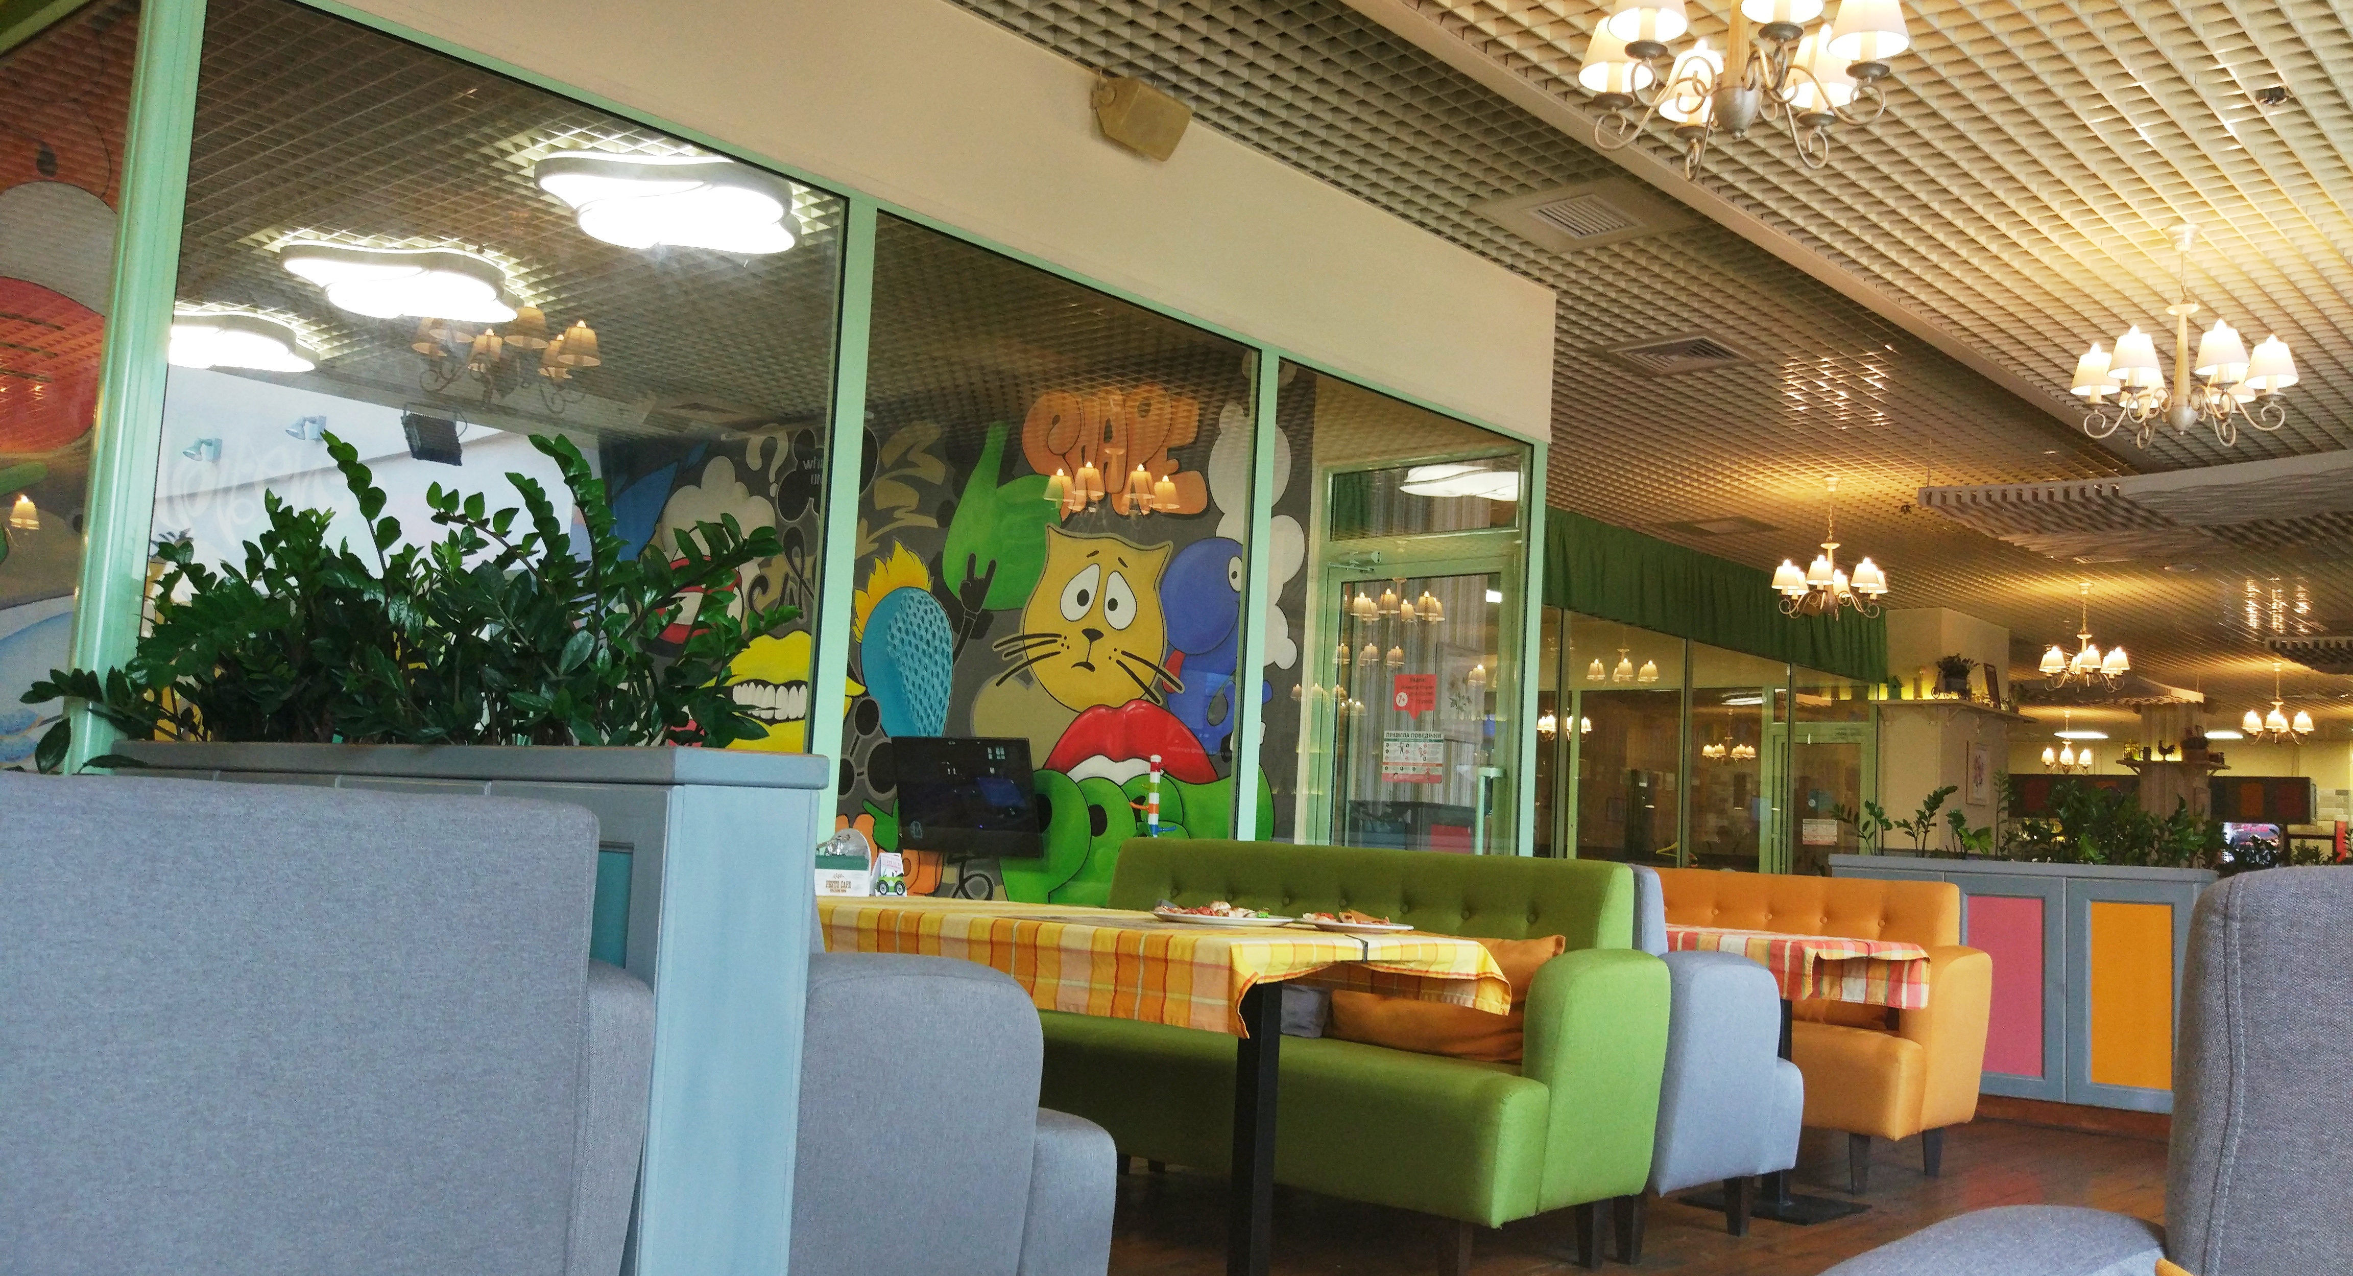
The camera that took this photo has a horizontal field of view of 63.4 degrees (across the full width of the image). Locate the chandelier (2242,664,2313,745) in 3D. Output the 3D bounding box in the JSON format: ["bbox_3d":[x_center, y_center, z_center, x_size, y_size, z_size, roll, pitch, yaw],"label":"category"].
[{"bbox_3d":[10.707,0.646,18.483,0.600,0.797,0.600,-3,-9,43],"label":"chandelier"}]

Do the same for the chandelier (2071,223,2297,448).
[{"bbox_3d":[3.150,-0.951,5.946,0.620,0.692,0.620,-3,-9,43],"label":"chandelier"}]

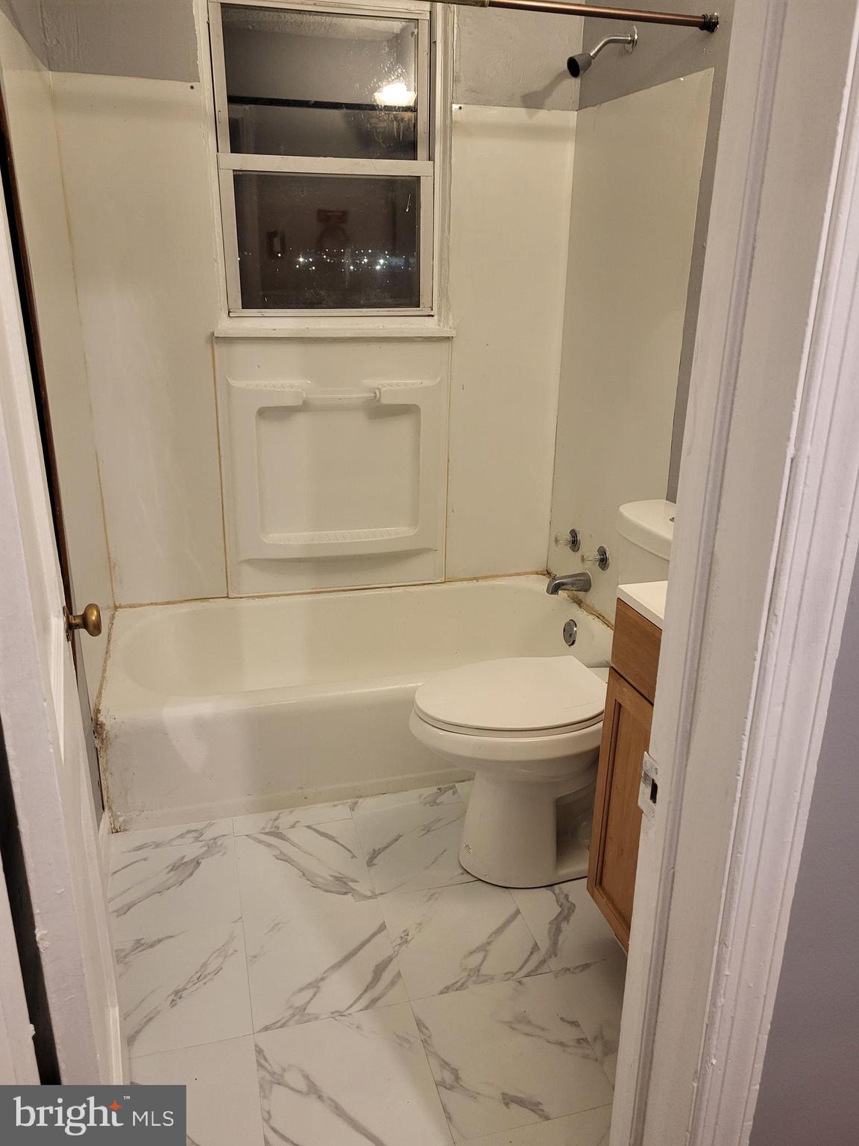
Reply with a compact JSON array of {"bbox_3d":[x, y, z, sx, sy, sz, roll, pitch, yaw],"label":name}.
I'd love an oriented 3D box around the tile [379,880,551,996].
[{"bbox_3d":[0.067,0.791,1.891,0.305,0.008,0.305,-5,21,-15],"label":"tile"}]

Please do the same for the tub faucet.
[{"bbox_3d":[0.446,0.035,2.790,0.140,0.069,0.059,-4,21,-15],"label":"tub faucet"}]

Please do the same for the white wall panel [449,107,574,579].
[{"bbox_3d":[0.251,-0.686,2.818,0.397,1.490,0.012,-4,21,-15],"label":"white wall panel"}]

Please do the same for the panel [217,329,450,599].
[{"bbox_3d":[-0.288,-0.327,2.770,0.734,0.827,0.060,-4,21,-15],"label":"panel"}]

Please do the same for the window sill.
[{"bbox_3d":[-0.283,-0.753,2.648,0.740,0.048,0.090,-5,21,-15],"label":"window sill"}]

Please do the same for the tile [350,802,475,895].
[{"bbox_3d":[-0.014,0.690,2.166,0.305,0.008,0.305,-5,21,-15],"label":"tile"}]

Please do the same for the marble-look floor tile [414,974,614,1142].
[{"bbox_3d":[0.149,0.899,1.624,0.306,0.008,0.306,-4,21,-15],"label":"marble-look floor tile"}]

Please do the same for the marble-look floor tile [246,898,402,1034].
[{"bbox_3d":[-0.227,0.815,1.813,0.305,0.008,0.305,-5,21,-15],"label":"marble-look floor tile"}]

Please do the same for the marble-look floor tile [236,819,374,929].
[{"bbox_3d":[-0.308,0.713,2.089,0.305,0.008,0.305,-5,21,-15],"label":"marble-look floor tile"}]

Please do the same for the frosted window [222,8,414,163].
[{"bbox_3d":[-0.298,-1.389,2.459,0.553,0.364,0.012,-4,21,-15],"label":"frosted window"}]

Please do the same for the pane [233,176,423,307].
[{"bbox_3d":[-0.294,-0.987,2.577,0.547,0.374,0.012,-4,21,-15],"label":"pane"}]

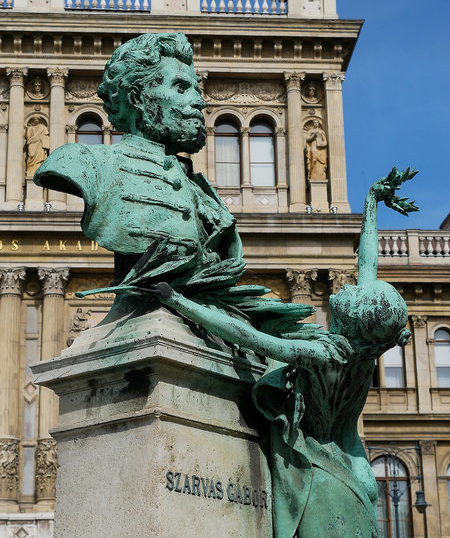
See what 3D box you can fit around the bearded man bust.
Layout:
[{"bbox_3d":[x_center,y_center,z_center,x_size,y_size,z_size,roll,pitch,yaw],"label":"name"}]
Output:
[{"bbox_3d":[-0.320,-0.361,5.200,0.620,0.978,0.860,-17,-23,41],"label":"bearded man bust"}]

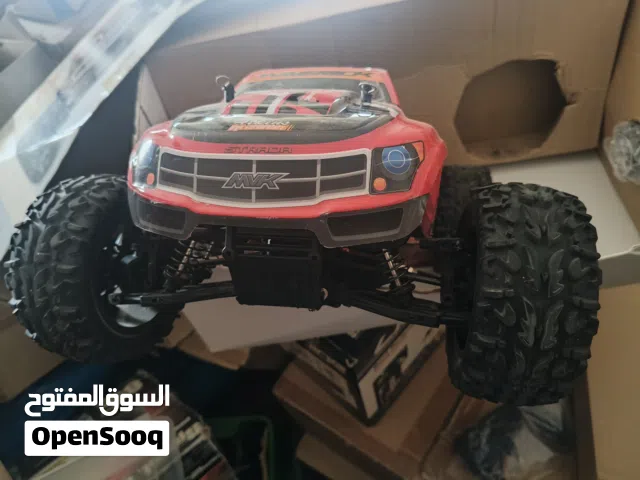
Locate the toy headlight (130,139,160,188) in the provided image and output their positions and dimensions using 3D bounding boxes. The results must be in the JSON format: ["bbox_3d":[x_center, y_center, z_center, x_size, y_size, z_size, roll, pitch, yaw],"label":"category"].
[{"bbox_3d":[-0.086,-0.039,0.238,0.012,0.025,0.030,-10,15,-43],"label":"toy headlight"}]

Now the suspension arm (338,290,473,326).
[{"bbox_3d":[0.047,0.035,0.285,0.076,0.016,0.034,7,12,9],"label":"suspension arm"}]

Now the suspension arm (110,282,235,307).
[{"bbox_3d":[-0.082,0.028,0.307,0.076,0.016,0.034,-1,10,10],"label":"suspension arm"}]

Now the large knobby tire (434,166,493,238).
[{"bbox_3d":[0.158,-0.021,0.545,0.057,0.122,0.122,5,11,9],"label":"large knobby tire"}]

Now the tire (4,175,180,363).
[{"bbox_3d":[-0.143,0.018,0.321,0.057,0.122,0.122,-1,10,10],"label":"tire"}]

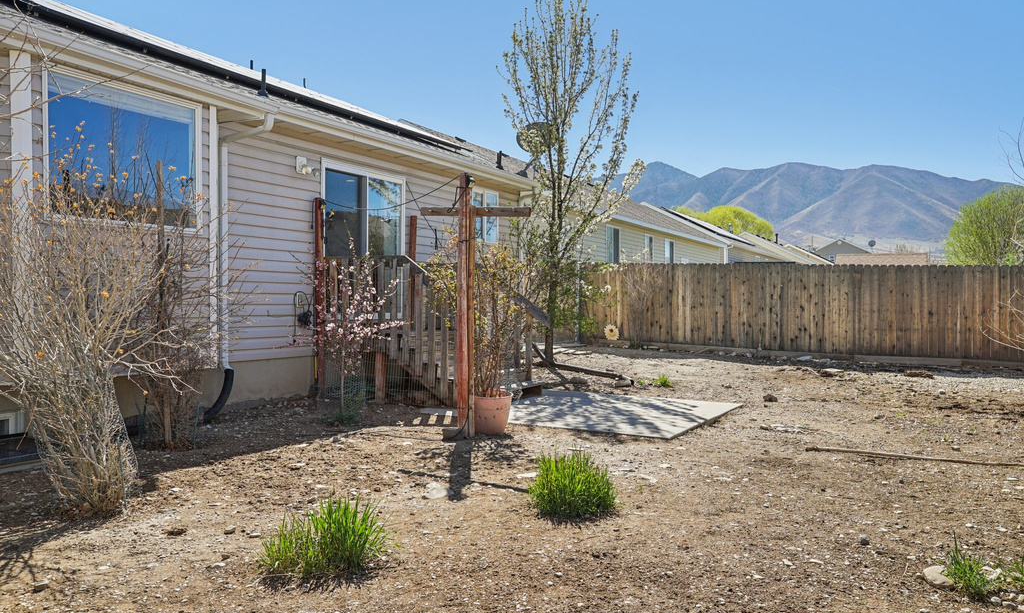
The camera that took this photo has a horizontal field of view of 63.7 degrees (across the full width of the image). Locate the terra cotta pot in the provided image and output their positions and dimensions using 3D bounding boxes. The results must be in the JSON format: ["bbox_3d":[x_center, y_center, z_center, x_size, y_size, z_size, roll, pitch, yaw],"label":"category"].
[{"bbox_3d":[-0.185,0.992,7.630,0.400,0.370,0.400,0,0,0],"label":"terra cotta pot"}]

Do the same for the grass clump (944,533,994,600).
[{"bbox_3d":[2.030,1.138,3.660,0.220,0.245,0.210,0,0,0],"label":"grass clump"}]

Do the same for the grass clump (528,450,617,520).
[{"bbox_3d":[0.370,1.055,5.030,0.510,0.330,0.480,0,0,0],"label":"grass clump"}]

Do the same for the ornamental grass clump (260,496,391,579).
[{"bbox_3d":[-0.900,1.075,3.970,0.610,0.280,0.450,0,0,0],"label":"ornamental grass clump"}]

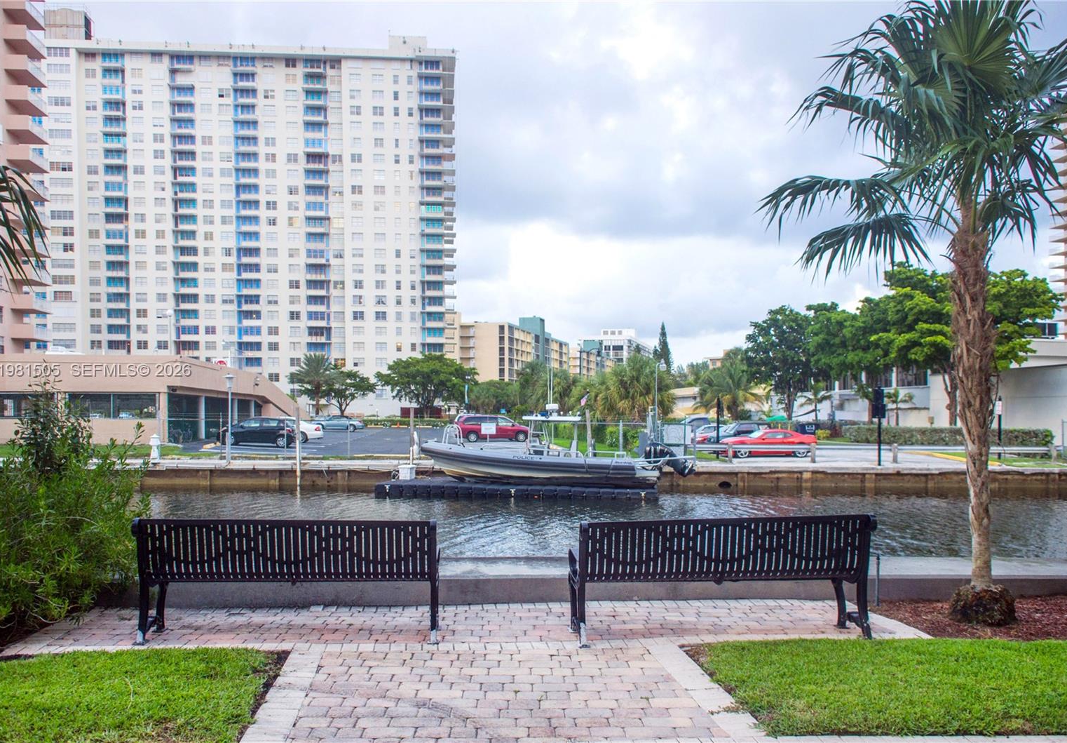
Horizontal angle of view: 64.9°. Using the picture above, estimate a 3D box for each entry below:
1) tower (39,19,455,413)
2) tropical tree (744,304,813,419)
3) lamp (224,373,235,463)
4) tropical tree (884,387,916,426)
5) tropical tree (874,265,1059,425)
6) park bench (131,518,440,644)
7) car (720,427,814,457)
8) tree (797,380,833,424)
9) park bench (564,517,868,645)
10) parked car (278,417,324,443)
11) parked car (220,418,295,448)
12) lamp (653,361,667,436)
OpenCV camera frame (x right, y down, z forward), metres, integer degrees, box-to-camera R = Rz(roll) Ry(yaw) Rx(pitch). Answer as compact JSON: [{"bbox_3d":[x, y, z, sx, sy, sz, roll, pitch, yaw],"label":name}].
[{"bbox_3d":[-50.100,-24.500,153.400,72.000,67.000,22.000,0,-2,-3],"label":"tower"},{"bbox_3d":[19.689,0.035,67.000,5.500,10.600,5.500,0,-2,0],"label":"tropical tree"},{"bbox_3d":[-11.575,1.741,32.000,0.434,3.381,0.434,0,-2,0],"label":"lamp"},{"bbox_3d":[26.151,3.035,60.000,2.505,3.813,2.505,0,-2,0],"label":"tropical tree"},{"bbox_3d":[27.000,-1.000,52.600,10.800,11.000,10.200,-1,-2,18],"label":"tropical tree"},{"bbox_3d":[-1.545,1.325,5.500,1.890,0.790,0.630,0,-2,-2],"label":"park bench"},{"bbox_3d":[11.630,3.540,41.850,4.840,1.380,1.920,0,-2,-2],"label":"car"},{"bbox_3d":[22.522,3.010,67.000,2.900,4.600,2.900,0,-2,0],"label":"tree"},{"bbox_3d":[1.230,1.360,5.700,1.940,0.810,0.620,0,-2,-6],"label":"park bench"},{"bbox_3d":[-14.800,3.530,50.300,4.700,1.450,1.800,0,-2,7],"label":"parked car"},{"bbox_3d":[-14.500,3.100,44.100,3.950,1.520,1.700,0,-2,1],"label":"parked car"},{"bbox_3d":[4.852,1.579,32.000,0.470,4.027,0.290,0,-2,0],"label":"lamp"}]

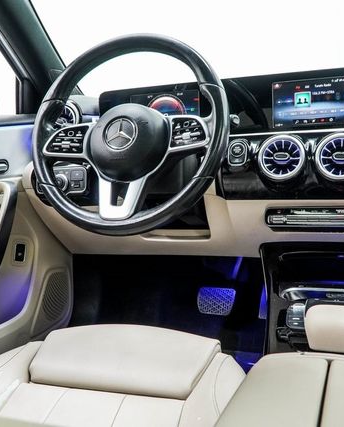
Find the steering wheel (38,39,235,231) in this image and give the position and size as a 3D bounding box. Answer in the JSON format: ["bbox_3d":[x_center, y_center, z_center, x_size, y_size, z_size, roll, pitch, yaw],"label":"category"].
[{"bbox_3d":[-0.078,-0.143,0.863,0.370,0.370,0.095,0,-8,18],"label":"steering wheel"}]

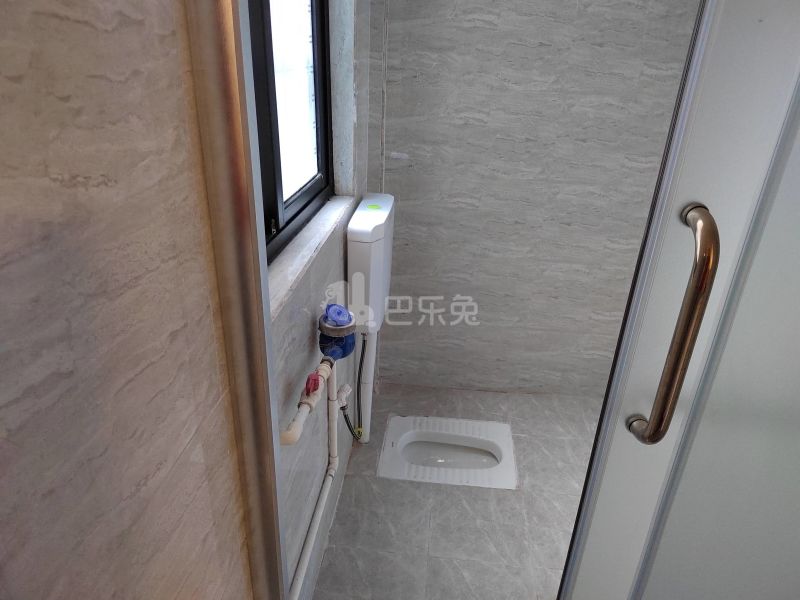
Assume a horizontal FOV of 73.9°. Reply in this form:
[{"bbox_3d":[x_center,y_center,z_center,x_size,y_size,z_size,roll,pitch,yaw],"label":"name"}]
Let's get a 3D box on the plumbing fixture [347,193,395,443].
[{"bbox_3d":[-0.103,0.117,1.894,0.108,0.900,0.420,4,24,4],"label":"plumbing fixture"}]

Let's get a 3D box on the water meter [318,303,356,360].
[{"bbox_3d":[-0.142,0.073,1.218,0.086,0.128,0.125,4,24,4],"label":"water meter"}]

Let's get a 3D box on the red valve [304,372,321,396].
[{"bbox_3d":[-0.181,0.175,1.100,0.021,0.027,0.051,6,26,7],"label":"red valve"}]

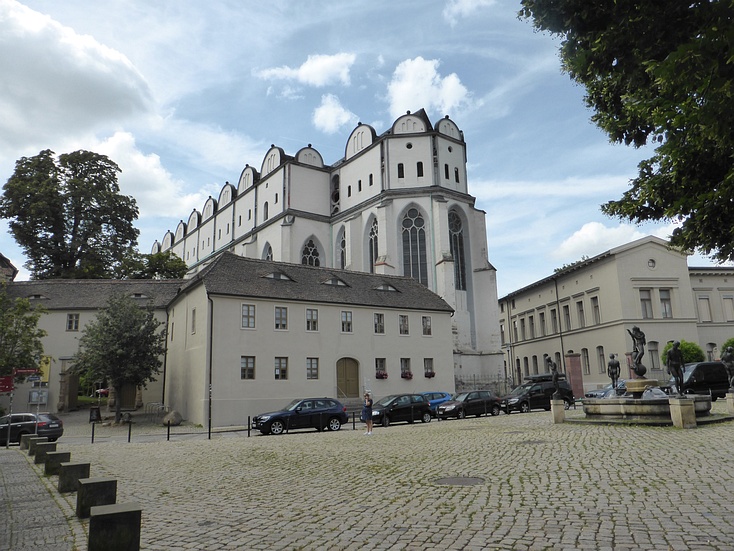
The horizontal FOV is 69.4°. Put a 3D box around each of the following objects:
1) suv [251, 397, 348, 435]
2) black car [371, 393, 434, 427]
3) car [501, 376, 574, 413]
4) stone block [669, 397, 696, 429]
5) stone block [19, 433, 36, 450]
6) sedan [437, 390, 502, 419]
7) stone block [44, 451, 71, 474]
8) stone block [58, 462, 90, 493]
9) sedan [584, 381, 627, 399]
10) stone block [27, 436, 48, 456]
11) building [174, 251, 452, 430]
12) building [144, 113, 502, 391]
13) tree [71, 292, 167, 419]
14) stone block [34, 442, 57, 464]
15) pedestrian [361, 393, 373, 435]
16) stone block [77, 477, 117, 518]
[{"bbox_3d":[-3.071,6.583,24.893,4.450,1.550,1.800,4,-13,-25],"label":"suv"},{"bbox_3d":[1.571,6.904,27.253,3.850,1.540,1.680,5,-14,-29],"label":"black car"},{"bbox_3d":[10.124,7.082,31.666,4.500,2.000,1.780,3,-13,-21],"label":"car"},{"bbox_3d":[10.695,4.666,17.927,0.530,0.940,0.530,0,-12,-7],"label":"stone block"},{"bbox_3d":[-13.373,6.601,21.002,0.500,0.510,0.500,5,-14,-29],"label":"stone block"},{"bbox_3d":[6.020,7.550,31.146,3.990,1.500,1.670,3,-13,-26],"label":"sedan"},{"bbox_3d":[-7.839,4.780,13.486,0.500,0.510,0.500,5,-14,-29],"label":"stone block"},{"bbox_3d":[-6.089,4.193,11.045,0.505,0.515,0.505,7,-14,-33],"label":"stone block"},{"bbox_3d":[15.438,7.037,31.851,4.350,1.470,1.780,0,-12,-7],"label":"sedan"},{"bbox_3d":[-11.358,5.926,18.369,0.512,0.523,0.512,6,-14,-30],"label":"stone block"},{"bbox_3d":[-3.213,4.386,36.347,18.085,10.508,7.881,6,-14,-31],"label":"building"},{"bbox_3d":[-10.438,2.403,76.934,24.300,31.085,67.542,7,-15,-35],"label":"building"},{"bbox_3d":[-13.660,4.583,29.669,5.009,7.086,5.009,-1,-12,0],"label":"tree"},{"bbox_3d":[-9.647,5.345,15.964,0.510,0.520,0.510,6,-14,-30],"label":"stone block"},{"bbox_3d":[0.000,5.715,21.892,0.420,1.647,0.450,3,-13,-21],"label":"pedestrian"},{"bbox_3d":[-4.406,3.614,8.653,0.505,0.515,0.505,7,-14,-34],"label":"stone block"}]

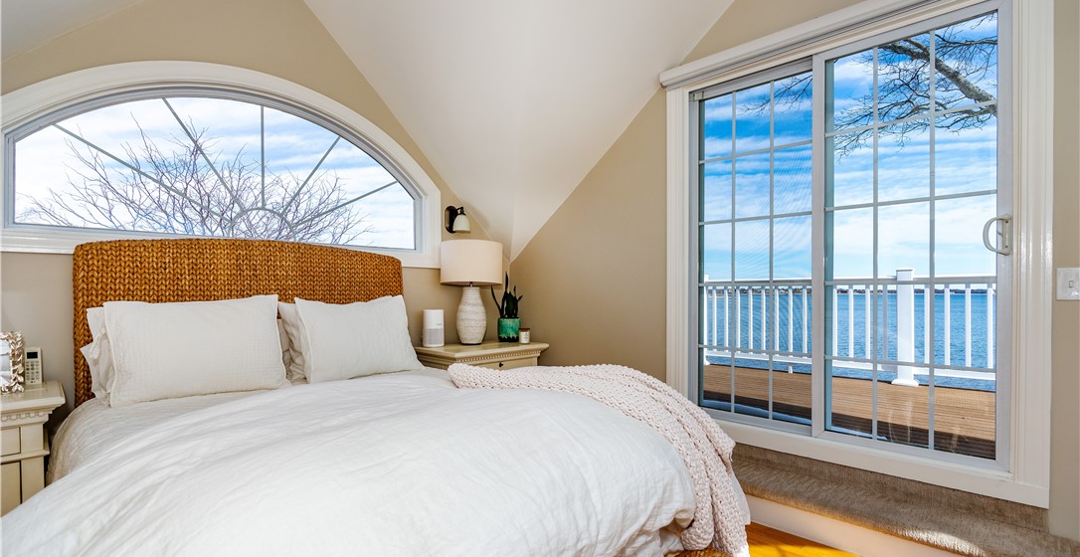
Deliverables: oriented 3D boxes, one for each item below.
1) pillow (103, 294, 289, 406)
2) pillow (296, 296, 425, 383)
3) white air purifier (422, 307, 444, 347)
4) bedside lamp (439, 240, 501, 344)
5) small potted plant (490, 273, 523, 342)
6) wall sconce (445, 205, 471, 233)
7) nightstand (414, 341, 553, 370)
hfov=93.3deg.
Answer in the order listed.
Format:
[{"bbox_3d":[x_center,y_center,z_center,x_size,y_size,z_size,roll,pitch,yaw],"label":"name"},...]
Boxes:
[{"bbox_3d":[-1.478,0.295,2.232,0.655,0.453,0.161,1,-26,-45],"label":"pillow"},{"bbox_3d":[-0.974,0.308,2.753,0.655,0.453,0.161,1,-26,-45],"label":"pillow"},{"bbox_3d":[-0.708,0.333,3.411,0.143,0.246,0.143,0,-2,0],"label":"white air purifier"},{"bbox_3d":[-0.478,0.097,3.578,0.428,0.726,0.428,0,-2,0],"label":"bedside lamp"},{"bbox_3d":[-0.229,0.210,3.779,0.222,0.509,0.232,0,-2,0],"label":"small potted plant"},{"bbox_3d":[-0.579,-0.428,3.643,0.201,0.186,0.131,-2,-2,45],"label":"wall sconce"},{"bbox_3d":[-0.390,0.799,3.352,0.503,0.691,0.806,-2,-2,45],"label":"nightstand"}]

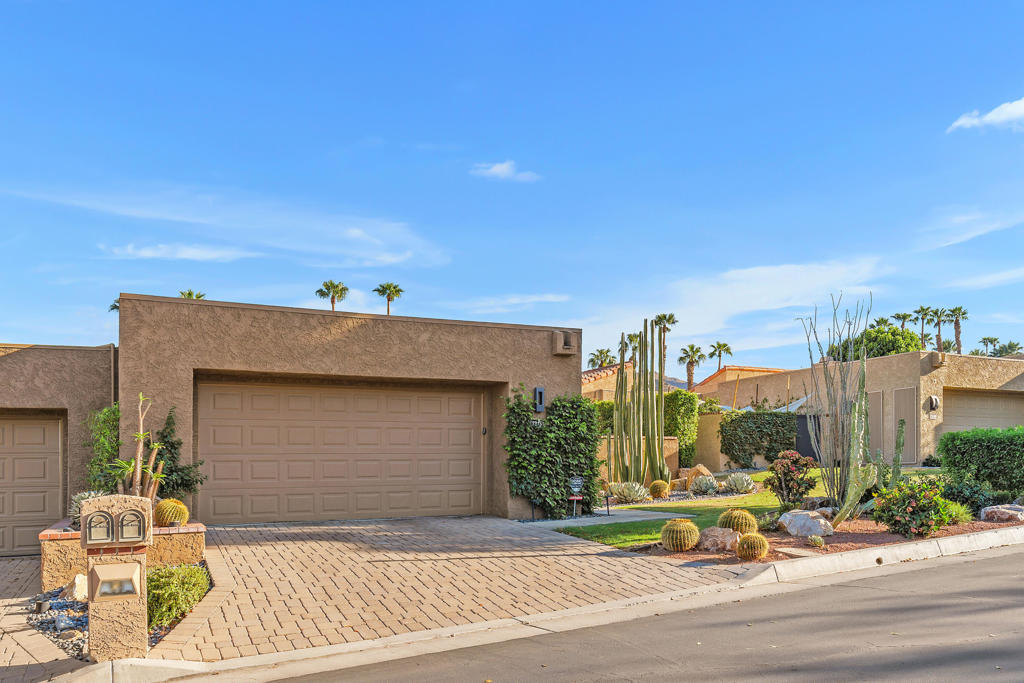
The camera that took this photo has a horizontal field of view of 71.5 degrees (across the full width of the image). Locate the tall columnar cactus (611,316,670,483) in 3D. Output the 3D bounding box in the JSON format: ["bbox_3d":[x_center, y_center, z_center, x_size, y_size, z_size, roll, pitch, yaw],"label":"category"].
[{"bbox_3d":[3.126,1.484,17.300,1.430,4.080,1.150,0,-3,0],"label":"tall columnar cactus"}]

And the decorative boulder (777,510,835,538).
[{"bbox_3d":[4.141,2.559,10.000,0.780,0.360,0.550,1,-4,-9],"label":"decorative boulder"}]

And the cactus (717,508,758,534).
[{"bbox_3d":[3.098,2.509,9.750,0.530,0.430,0.530,0,-4,0],"label":"cactus"}]

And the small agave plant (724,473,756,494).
[{"bbox_3d":[4.916,3.059,15.300,0.670,0.460,0.650,0,-3,0],"label":"small agave plant"}]

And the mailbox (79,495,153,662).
[{"bbox_3d":[-3.086,1.846,5.550,0.490,1.280,0.470,1,-3,-23],"label":"mailbox"}]

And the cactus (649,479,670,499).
[{"bbox_3d":[3.256,3.261,15.700,0.450,0.390,0.450,0,-4,0],"label":"cactus"}]

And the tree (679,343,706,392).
[{"bbox_3d":[18.273,5.771,72.000,2.850,11.200,2.850,0,-3,0],"label":"tree"}]

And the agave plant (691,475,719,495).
[{"bbox_3d":[4.331,3.244,16.000,0.620,0.450,0.600,0,-4,0],"label":"agave plant"}]

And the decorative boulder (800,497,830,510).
[{"bbox_3d":[4.803,2.583,11.200,0.500,0.290,0.400,0,-3,0],"label":"decorative boulder"}]

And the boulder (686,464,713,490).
[{"bbox_3d":[4.256,3.090,16.100,0.670,0.600,0.550,0,-3,0],"label":"boulder"}]

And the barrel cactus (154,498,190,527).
[{"bbox_3d":[-4.347,2.192,9.100,0.440,0.370,0.440,0,-4,0],"label":"barrel cactus"}]

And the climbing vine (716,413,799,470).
[{"bbox_3d":[8.087,3.224,23.400,3.050,1.840,0.420,0,-1,-22],"label":"climbing vine"}]

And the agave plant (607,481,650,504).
[{"bbox_3d":[2.406,3.079,14.500,0.830,0.480,0.780,0,-3,0],"label":"agave plant"}]

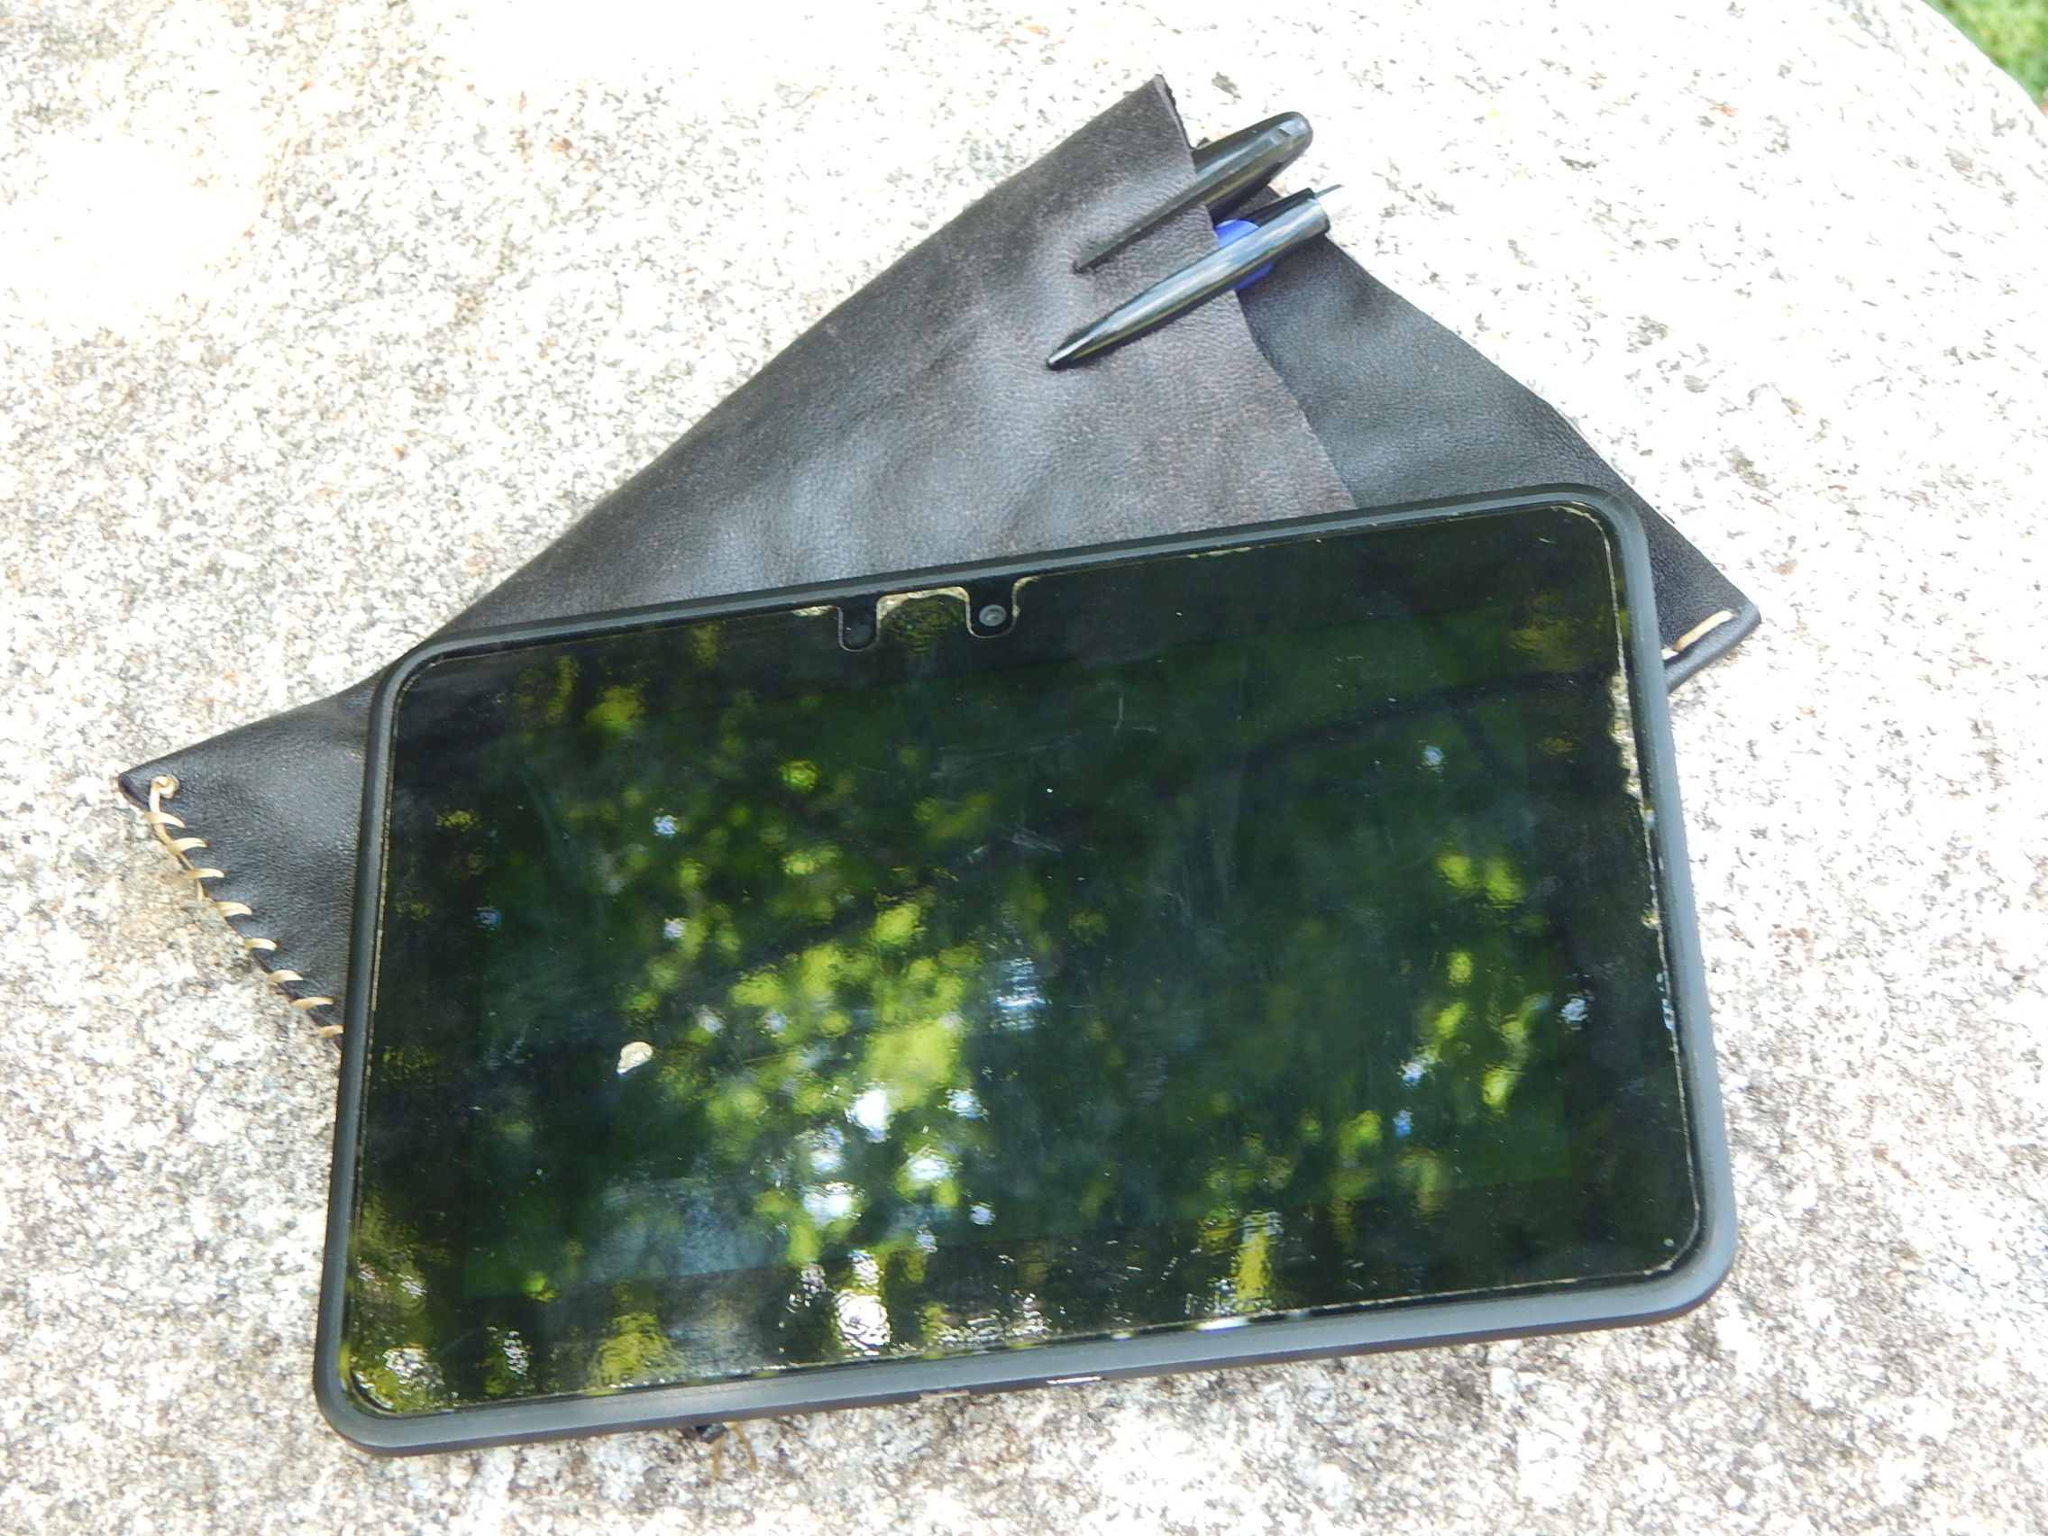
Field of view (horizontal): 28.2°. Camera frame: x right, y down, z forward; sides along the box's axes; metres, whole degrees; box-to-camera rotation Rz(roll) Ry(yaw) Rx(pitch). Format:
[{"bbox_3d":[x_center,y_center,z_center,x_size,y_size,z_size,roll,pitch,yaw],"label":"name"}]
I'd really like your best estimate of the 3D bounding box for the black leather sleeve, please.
[{"bbox_3d":[-0.015,-0.013,0.617,0.204,0.017,0.156,-36,56,-13],"label":"black leather sleeve"}]

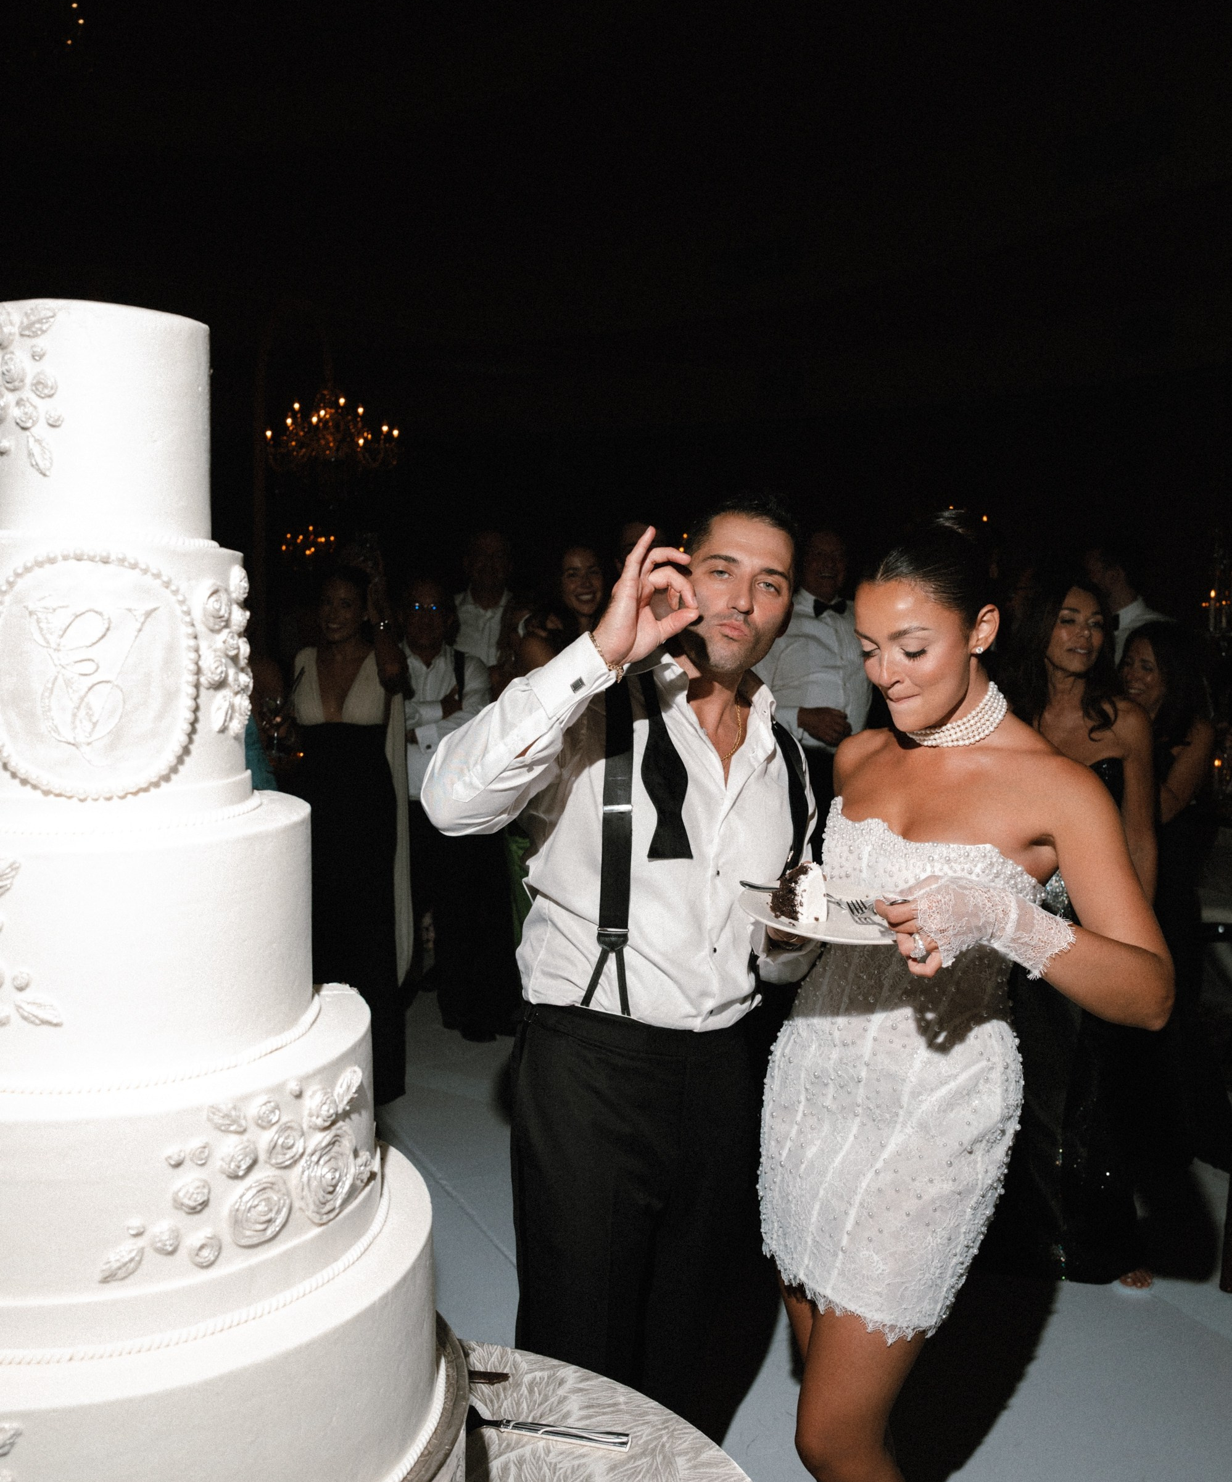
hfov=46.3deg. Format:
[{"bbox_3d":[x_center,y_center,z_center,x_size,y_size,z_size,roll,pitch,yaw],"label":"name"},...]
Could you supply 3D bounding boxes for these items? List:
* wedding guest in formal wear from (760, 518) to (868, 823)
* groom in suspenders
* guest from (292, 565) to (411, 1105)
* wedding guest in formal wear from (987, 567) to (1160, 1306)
[{"bbox_3d":[0.665,0.207,4.812,0.540,1.800,0.400,-1,7,-8],"label":"wedding guest in formal wear"},{"bbox_3d":[0.015,0.559,2.025,0.580,1.790,0.480,-4,8,-30],"label":"groom in suspenders"},{"bbox_3d":[-0.800,0.316,4.423,0.480,1.680,0.400,0,7,-3],"label":"guest"},{"bbox_3d":[1.100,0.441,3.421,0.470,1.680,0.380,4,8,27],"label":"wedding guest in formal wear"}]

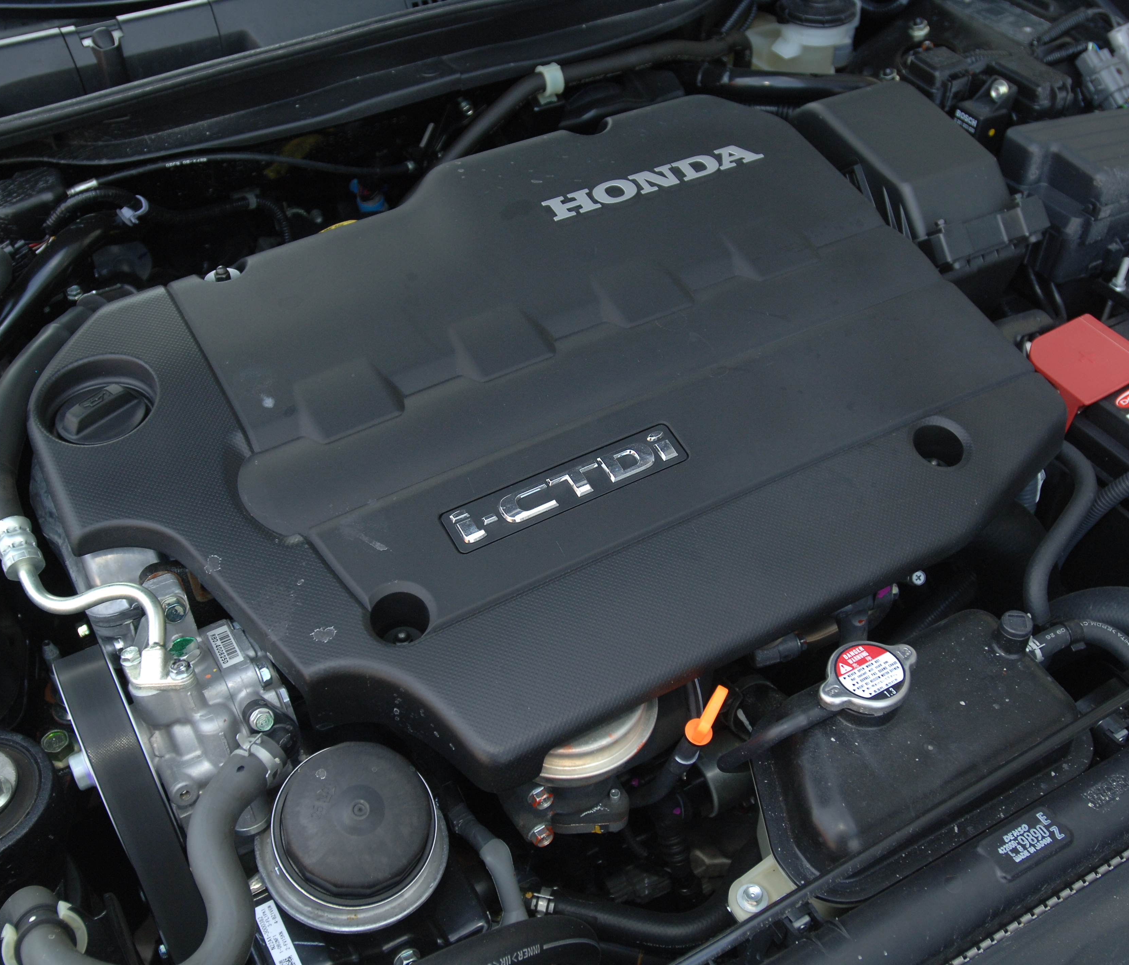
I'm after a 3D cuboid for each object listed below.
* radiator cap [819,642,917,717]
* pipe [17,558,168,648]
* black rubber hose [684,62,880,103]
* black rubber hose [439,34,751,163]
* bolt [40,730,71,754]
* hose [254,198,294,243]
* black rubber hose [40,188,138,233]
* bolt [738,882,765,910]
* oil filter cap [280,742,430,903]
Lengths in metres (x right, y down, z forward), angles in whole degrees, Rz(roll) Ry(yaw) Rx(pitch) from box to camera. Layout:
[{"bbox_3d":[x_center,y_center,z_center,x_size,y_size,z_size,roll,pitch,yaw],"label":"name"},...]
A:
[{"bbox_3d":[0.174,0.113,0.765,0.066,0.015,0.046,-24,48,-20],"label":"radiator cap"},{"bbox_3d":[-0.305,0.079,0.860,0.074,0.046,0.084,-23,48,-20],"label":"pipe"},{"bbox_3d":[0.234,-0.428,1.438,0.211,0.034,0.034,2,44,1],"label":"black rubber hose"},{"bbox_3d":[0.041,-0.410,1.389,0.405,0.080,0.040,-23,49,-23],"label":"black rubber hose"},{"bbox_3d":[-0.321,0.164,0.840,0.018,0.013,0.018,-23,48,-20],"label":"bolt"},{"bbox_3d":[-0.272,-0.247,1.251,0.033,0.045,0.040,-23,49,-23],"label":"hose"},{"bbox_3d":[-0.422,-0.241,1.185,0.100,0.040,0.028,-23,49,-23],"label":"black rubber hose"},{"bbox_3d":[0.106,0.235,0.755,0.017,0.010,0.017,-1,45,1],"label":"bolt"},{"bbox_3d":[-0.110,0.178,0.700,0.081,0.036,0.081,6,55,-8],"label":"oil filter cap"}]

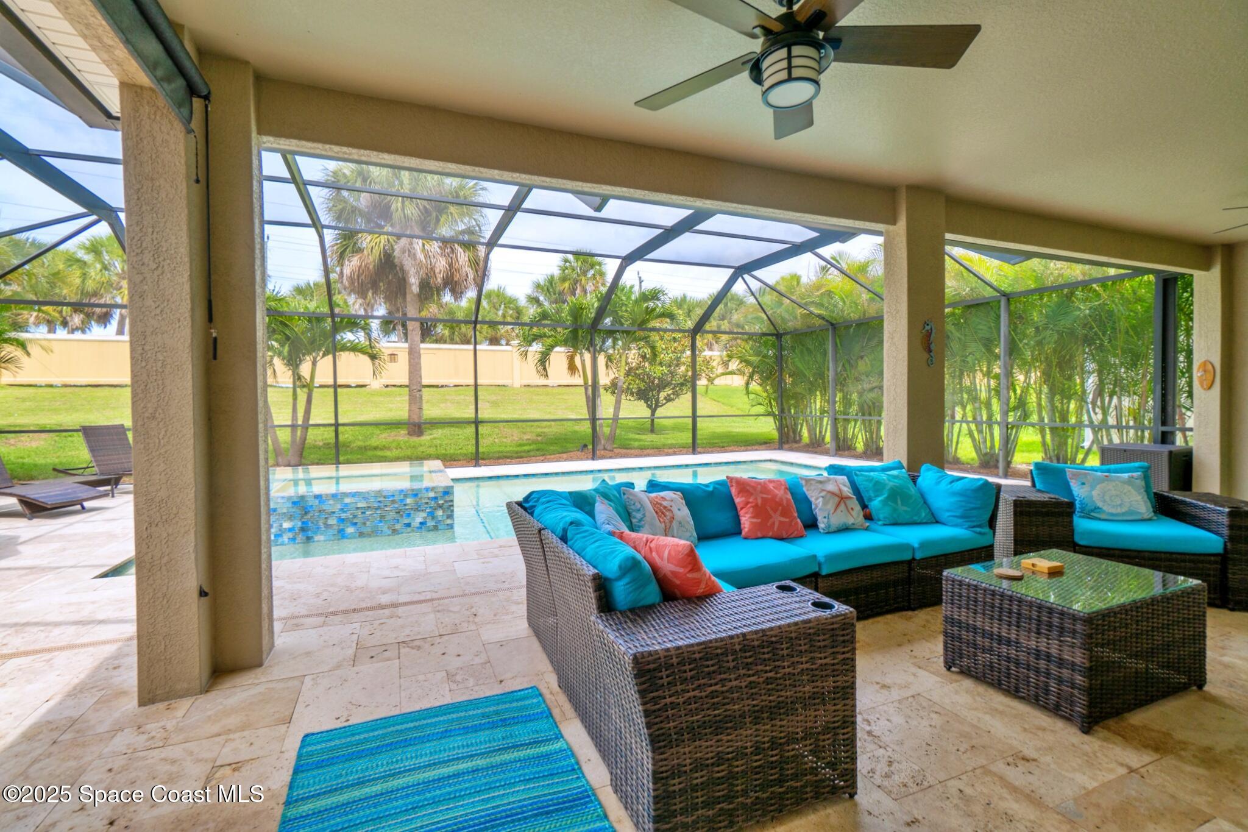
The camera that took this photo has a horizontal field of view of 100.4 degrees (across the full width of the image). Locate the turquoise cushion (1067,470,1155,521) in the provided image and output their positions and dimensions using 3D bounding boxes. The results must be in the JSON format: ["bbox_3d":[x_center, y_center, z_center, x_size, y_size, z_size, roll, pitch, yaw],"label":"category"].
[{"bbox_3d":[3.332,0.540,3.561,0.460,0.335,0.130,-1,-20,16],"label":"turquoise cushion"}]

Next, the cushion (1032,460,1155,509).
[{"bbox_3d":[3.361,0.529,3.696,0.650,0.380,0.150,0,-16,19],"label":"cushion"}]

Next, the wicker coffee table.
[{"bbox_3d":[1.945,0.924,2.271,0.825,0.446,0.555,-1,1,-22],"label":"wicker coffee table"}]

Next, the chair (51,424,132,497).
[{"bbox_3d":[-7.406,0.668,7.934,1.880,1.040,0.660,-1,1,-2],"label":"chair"}]

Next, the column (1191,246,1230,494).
[{"bbox_3d":[6.427,-0.396,5.685,0.210,2.850,0.215,-1,1,-21],"label":"column"}]

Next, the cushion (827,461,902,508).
[{"bbox_3d":[1.709,0.529,3.609,0.670,0.400,0.160,-1,-16,-21],"label":"cushion"}]

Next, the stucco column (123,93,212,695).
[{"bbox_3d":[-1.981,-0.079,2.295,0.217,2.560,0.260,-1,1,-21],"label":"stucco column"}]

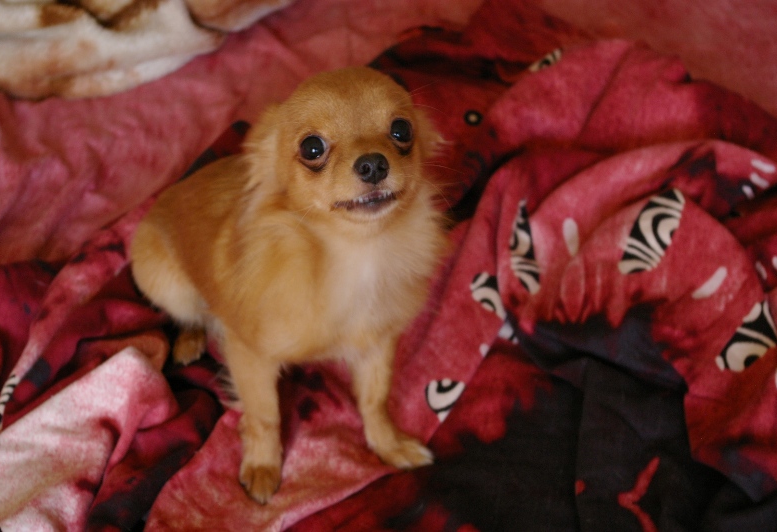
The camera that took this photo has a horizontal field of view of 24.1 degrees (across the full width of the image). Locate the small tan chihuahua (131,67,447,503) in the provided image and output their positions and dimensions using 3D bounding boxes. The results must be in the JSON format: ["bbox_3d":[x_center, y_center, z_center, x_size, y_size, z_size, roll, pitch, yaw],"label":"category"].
[{"bbox_3d":[-0.075,-0.027,1.141,0.160,0.265,0.236,-18,40,-22],"label":"small tan chihuahua"}]

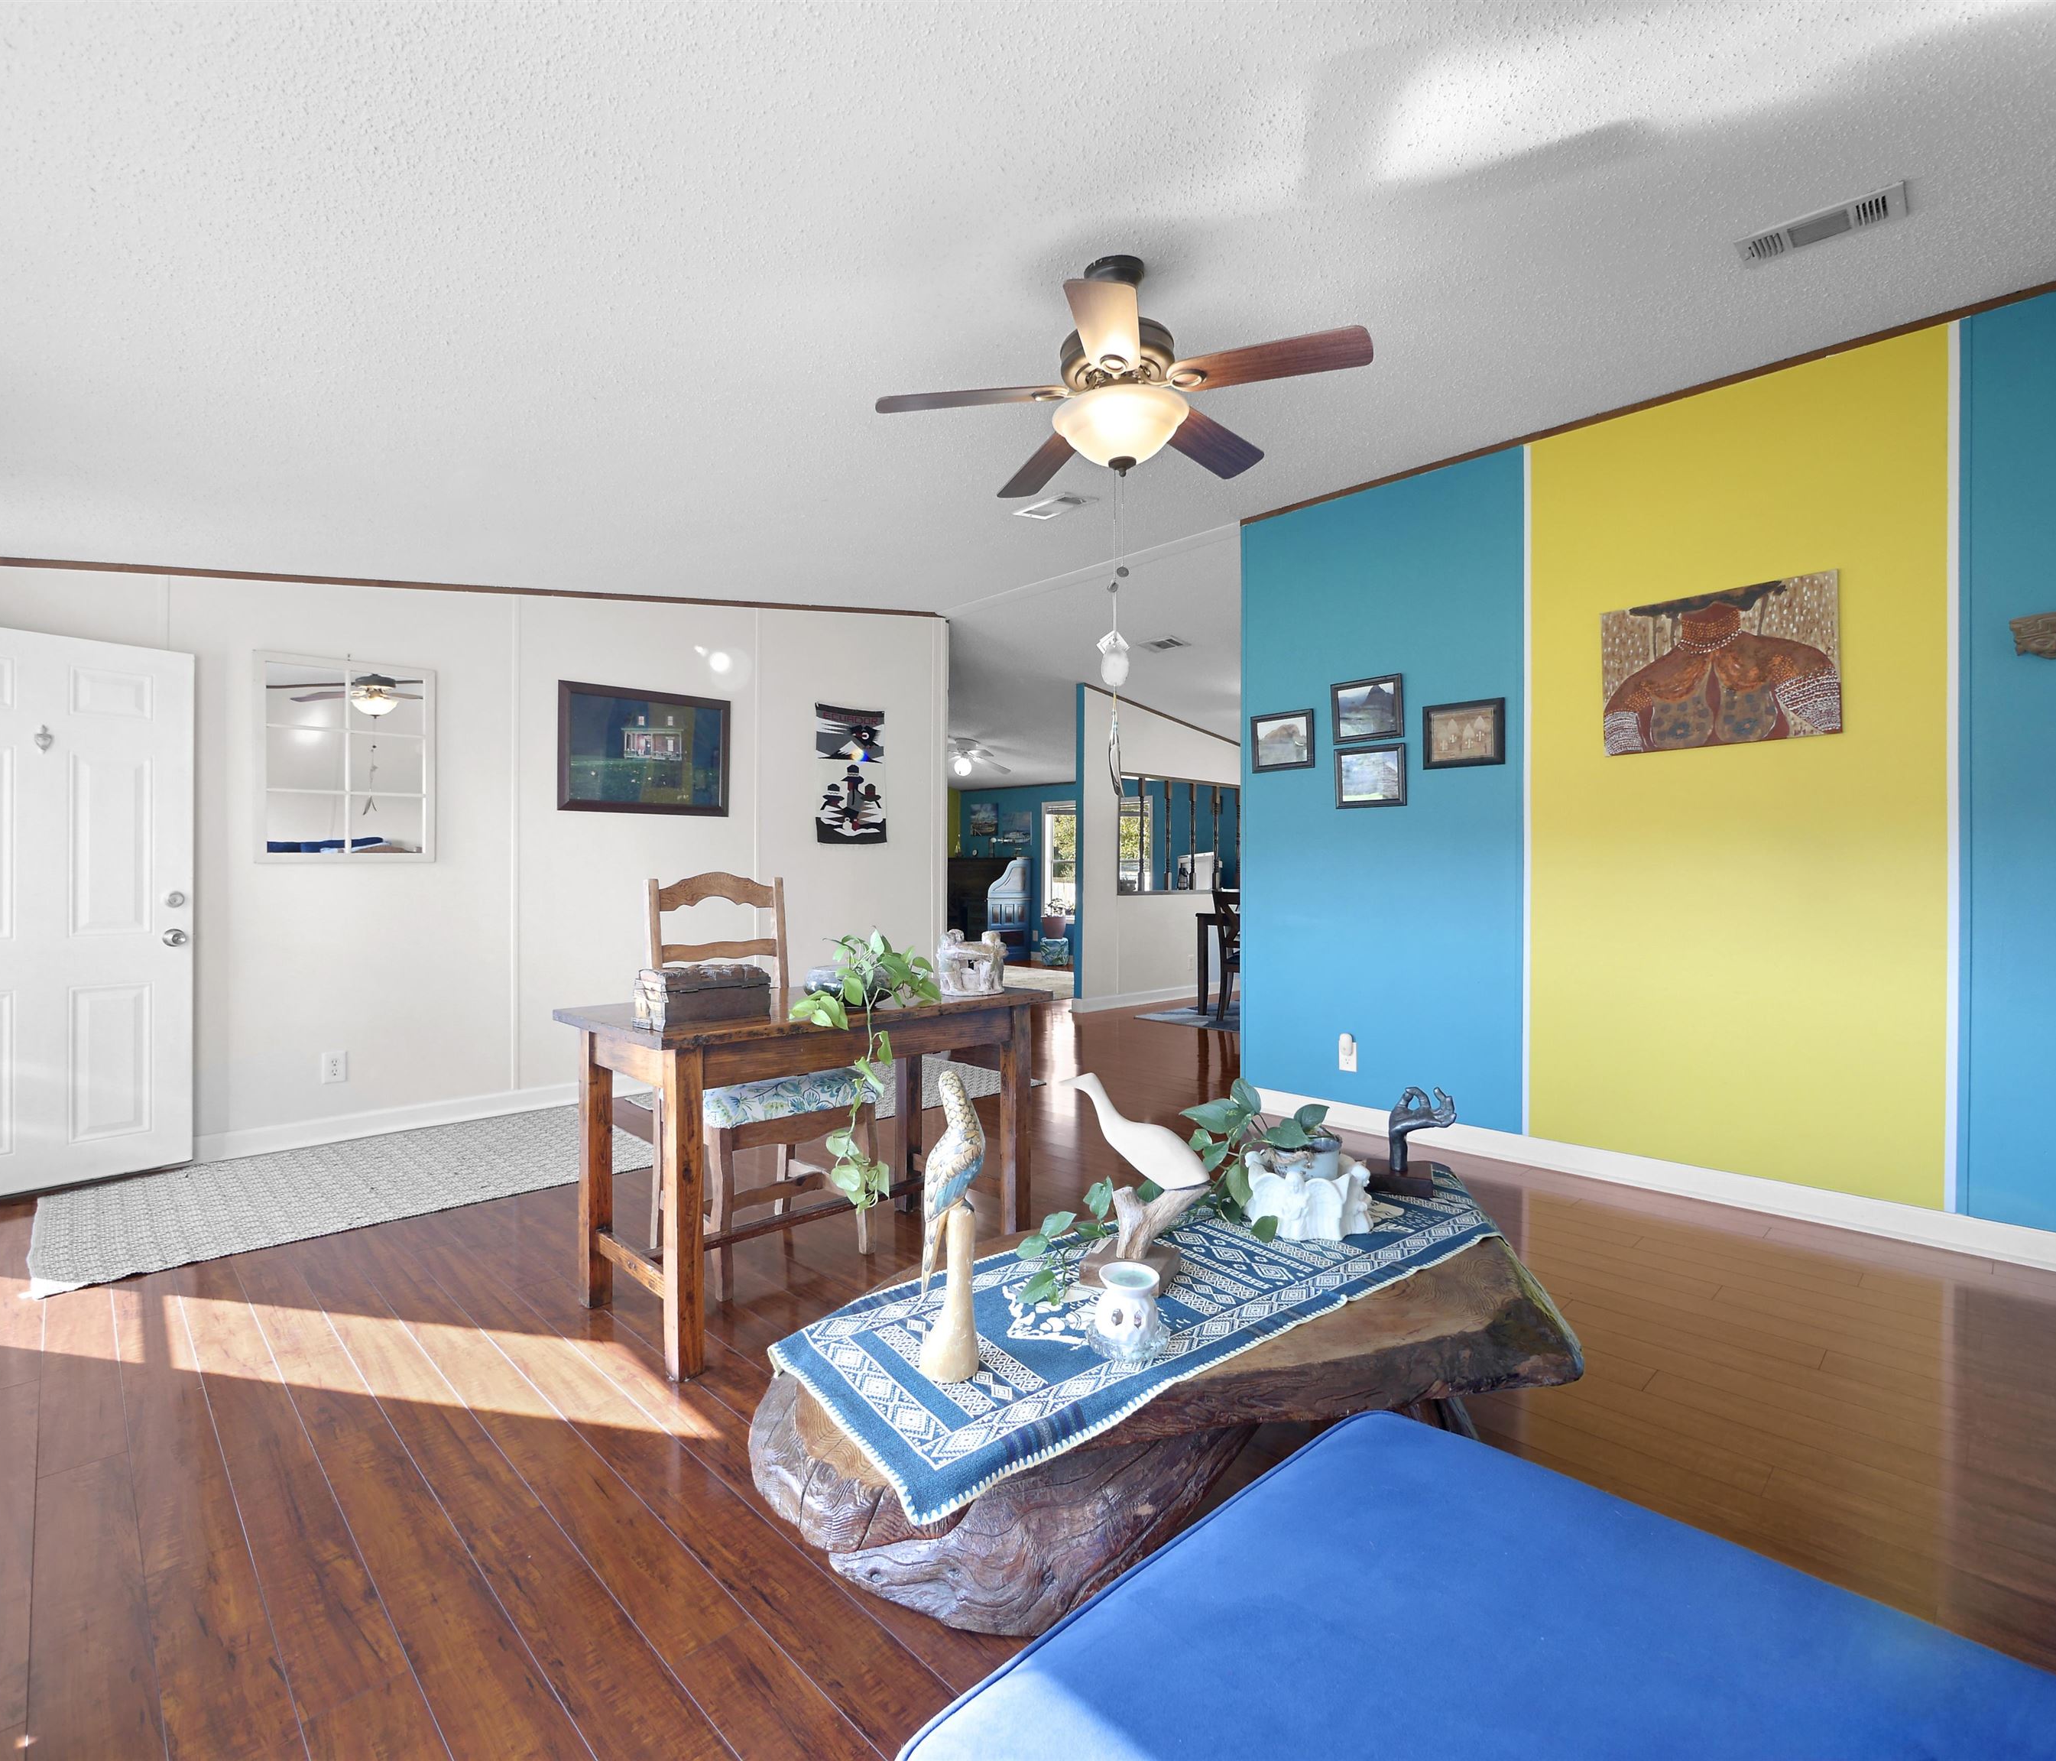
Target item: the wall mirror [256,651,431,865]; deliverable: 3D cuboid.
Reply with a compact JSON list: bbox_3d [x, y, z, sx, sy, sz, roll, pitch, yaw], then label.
[{"bbox_3d":[-2.794,-0.483,3.921,0.615,0.833,0.030,0,1,-45],"label":"wall mirror"}]

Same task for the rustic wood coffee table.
[{"bbox_3d":[0.373,0.914,1.713,1.679,0.410,0.674,0,0,-24],"label":"rustic wood coffee table"}]

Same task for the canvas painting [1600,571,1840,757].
[{"bbox_3d":[2.322,-0.714,3.216,0.025,0.520,0.655,0,1,-44],"label":"canvas painting"}]

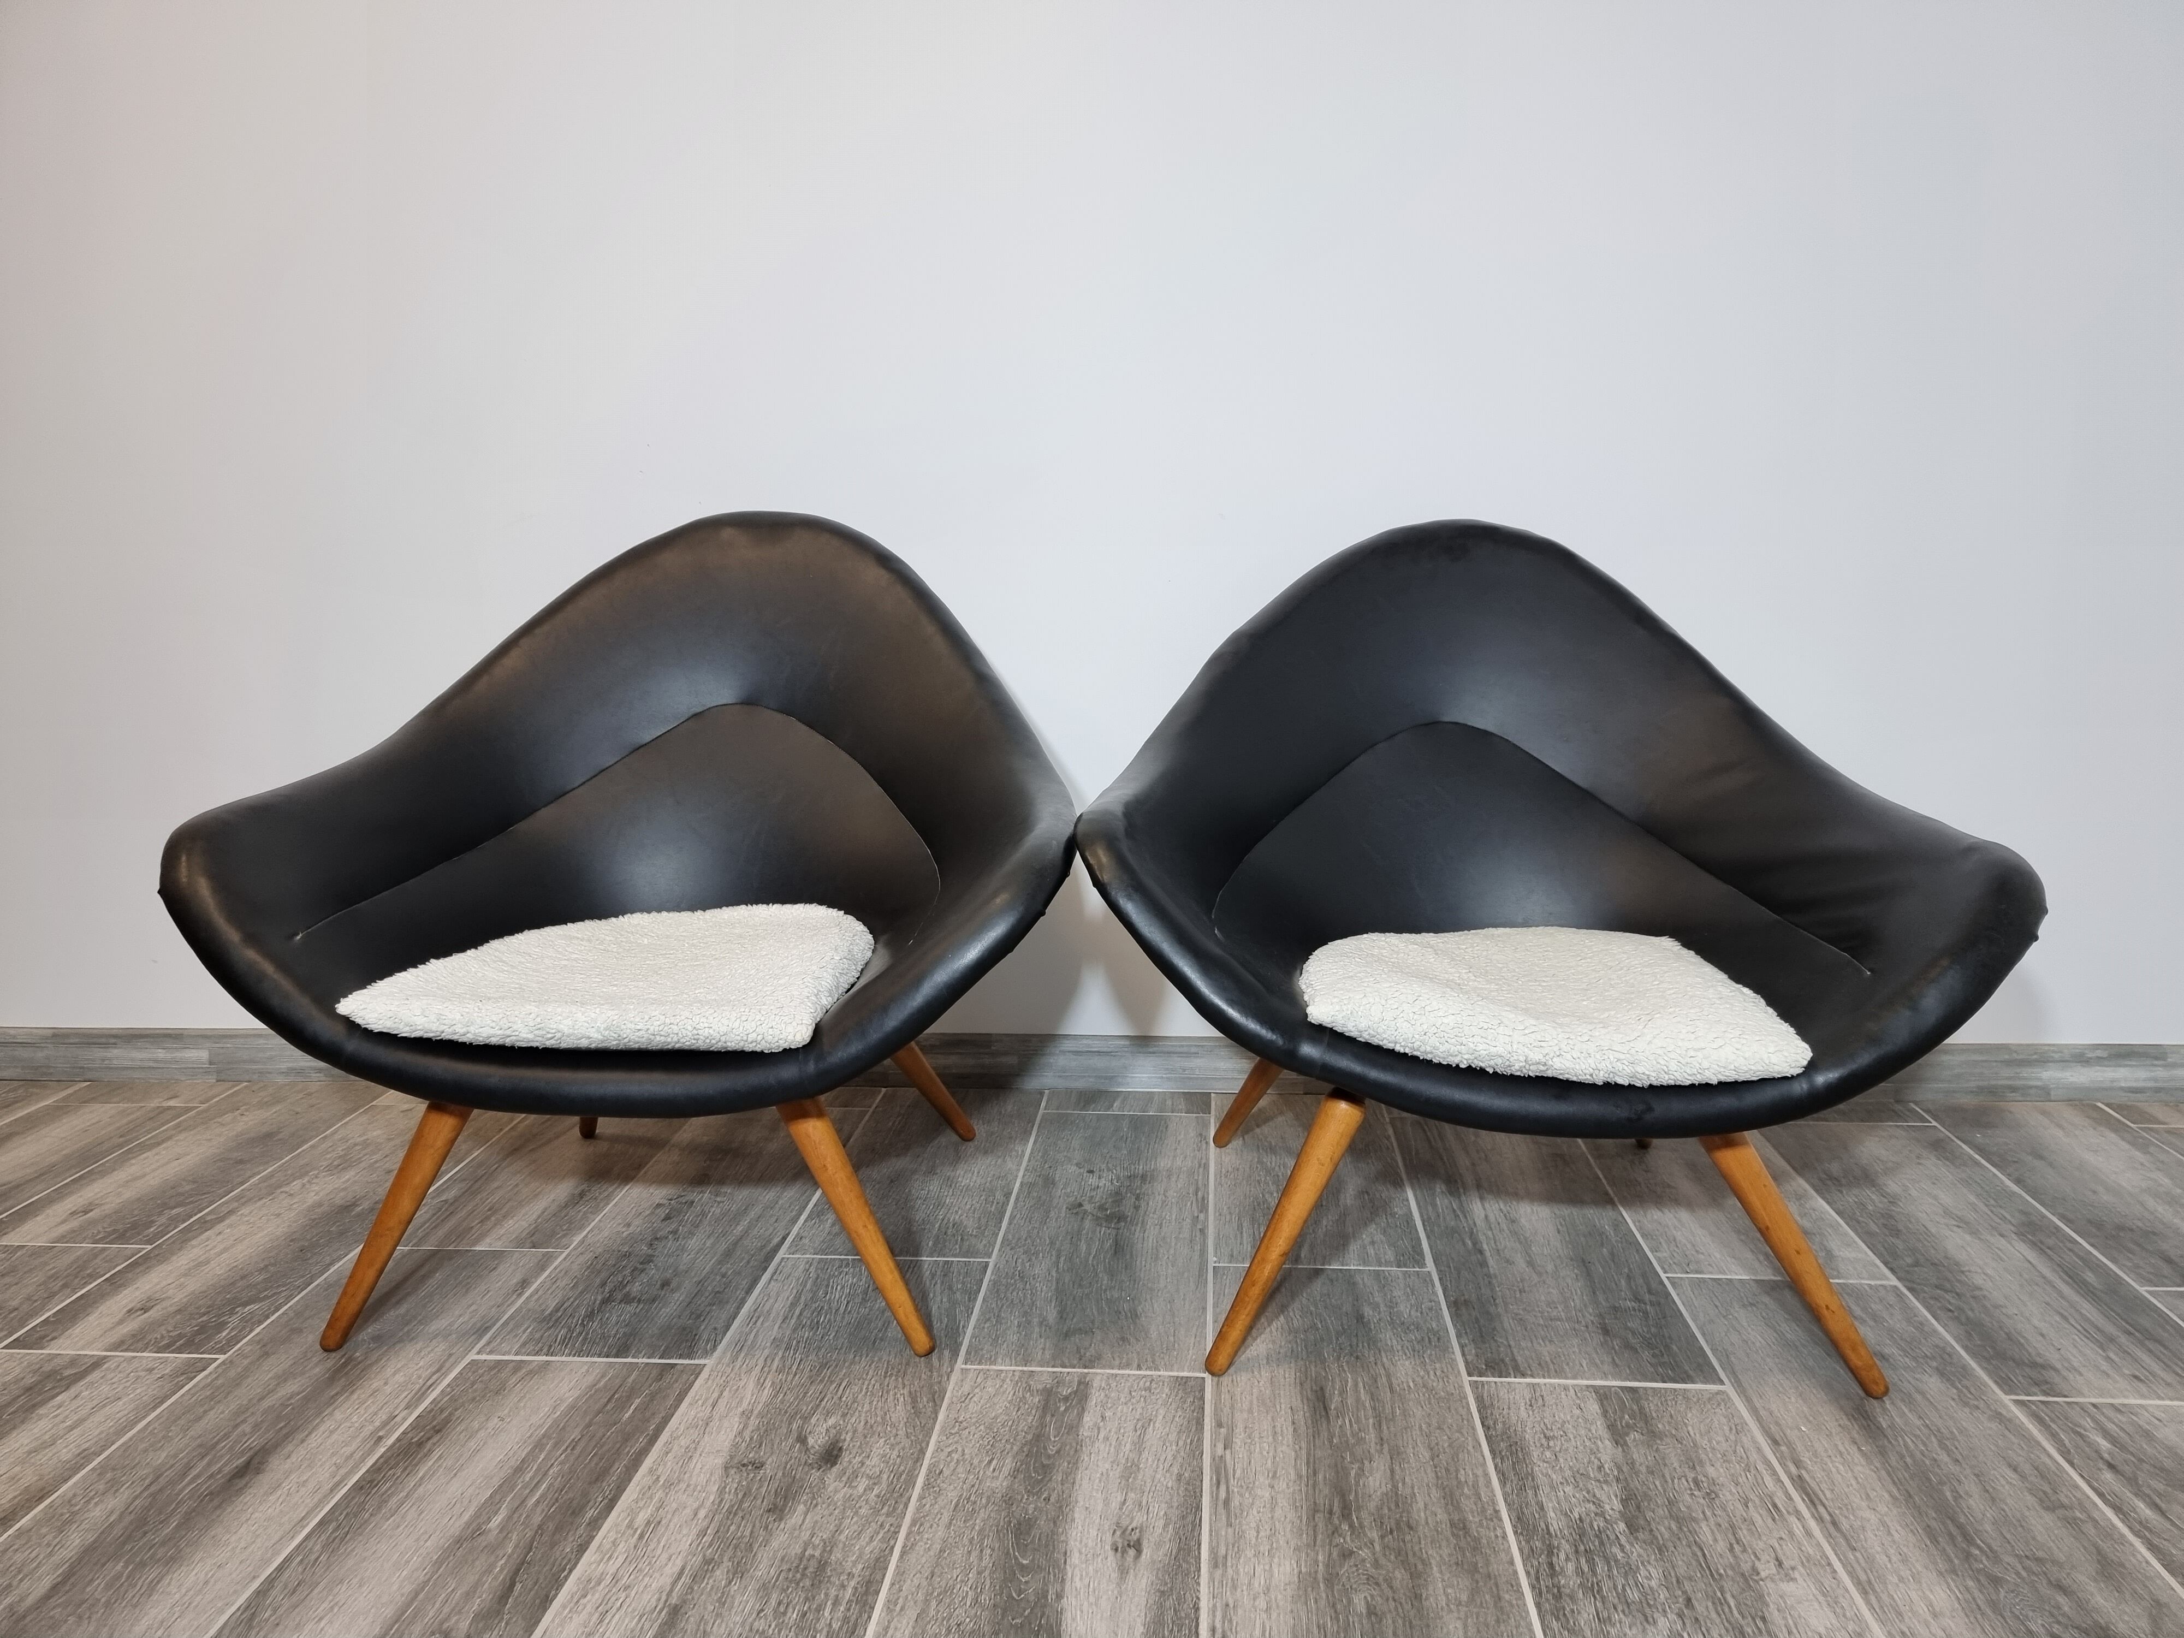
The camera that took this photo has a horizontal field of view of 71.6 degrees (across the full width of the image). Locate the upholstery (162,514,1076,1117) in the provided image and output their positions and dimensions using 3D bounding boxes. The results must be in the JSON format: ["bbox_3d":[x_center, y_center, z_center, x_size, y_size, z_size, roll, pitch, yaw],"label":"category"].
[{"bbox_3d":[-0.392,-0.039,1.451,0.795,0.501,0.621,0,10,4],"label":"upholstery"}]

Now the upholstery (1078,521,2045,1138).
[{"bbox_3d":[0.375,-0.032,1.384,0.787,0.488,0.621,0,10,7],"label":"upholstery"}]

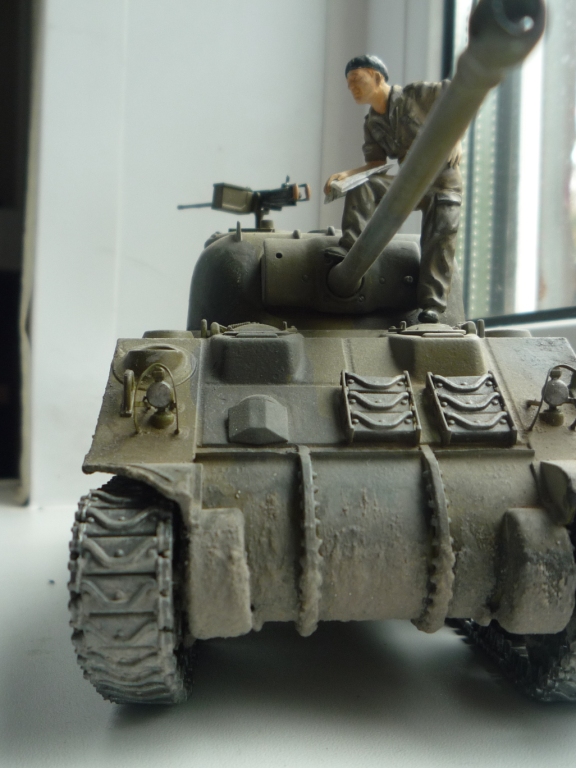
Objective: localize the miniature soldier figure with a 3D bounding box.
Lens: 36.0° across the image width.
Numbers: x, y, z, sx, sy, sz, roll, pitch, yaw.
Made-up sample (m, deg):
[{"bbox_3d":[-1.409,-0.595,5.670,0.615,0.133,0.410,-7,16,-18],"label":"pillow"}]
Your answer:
[{"bbox_3d":[0.019,-0.035,0.160,0.018,0.048,0.024,1,0,42],"label":"miniature soldier figure"}]

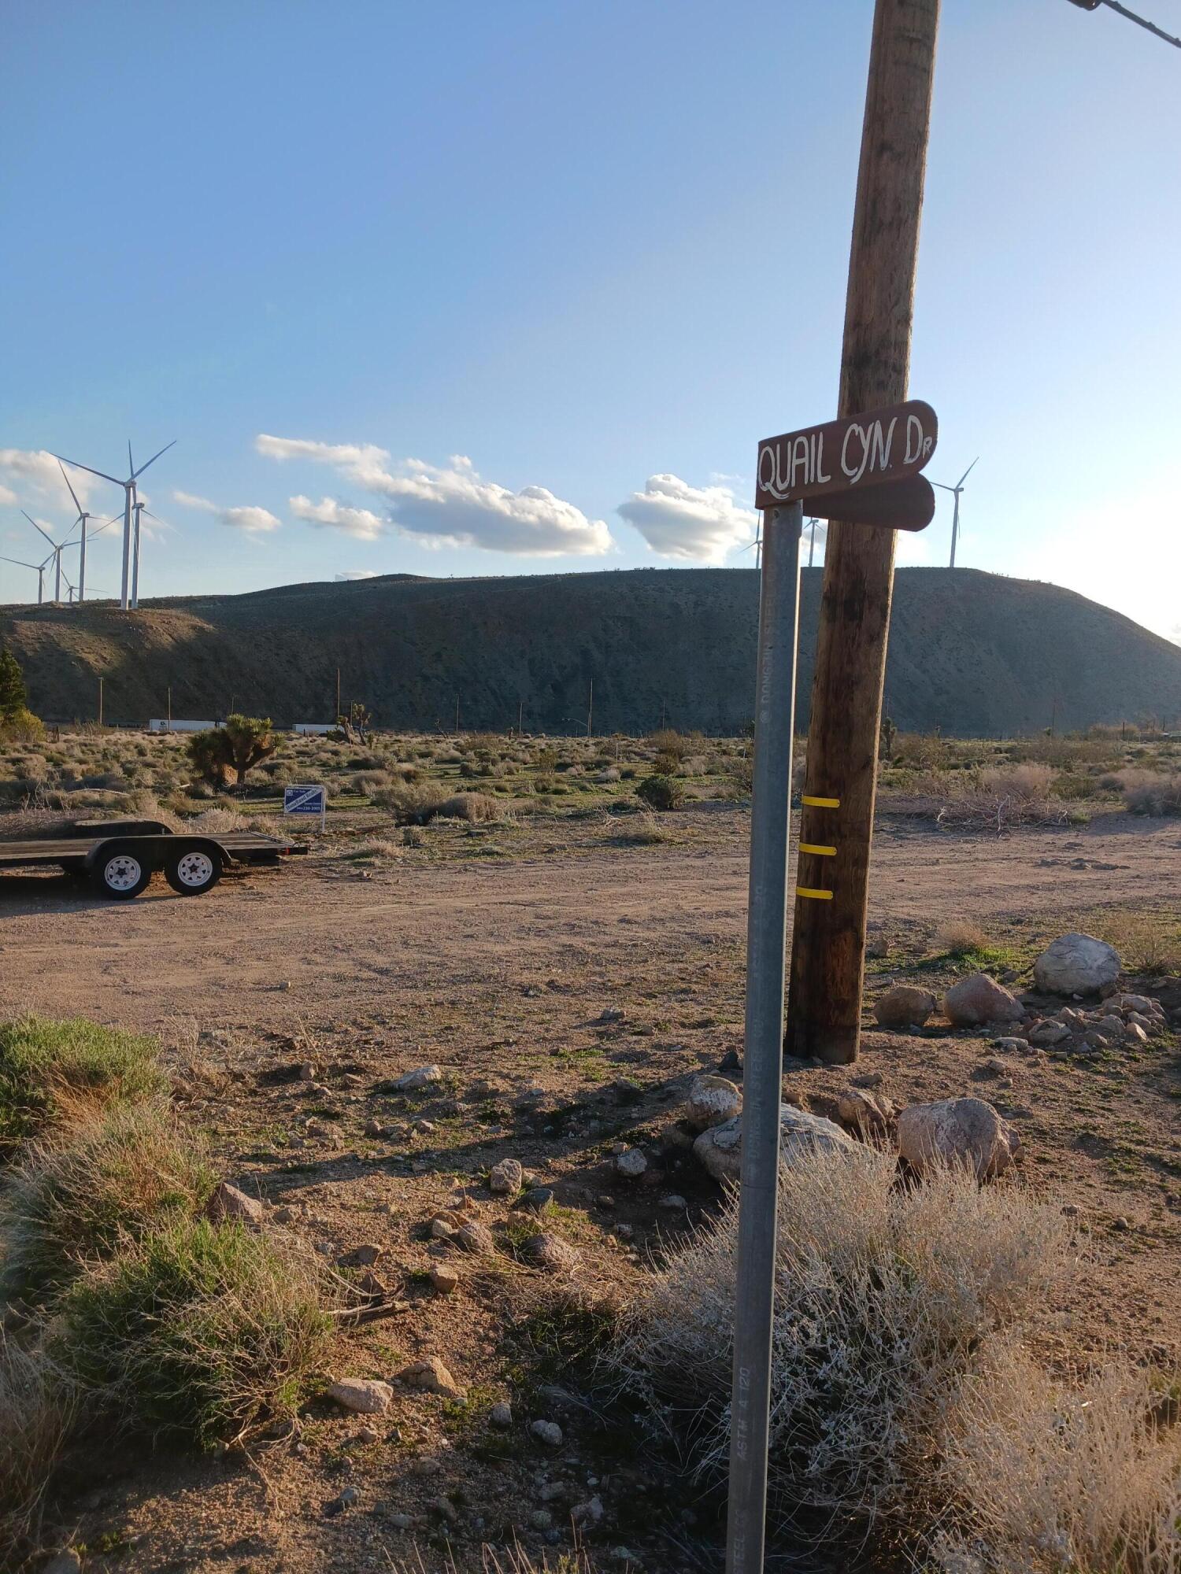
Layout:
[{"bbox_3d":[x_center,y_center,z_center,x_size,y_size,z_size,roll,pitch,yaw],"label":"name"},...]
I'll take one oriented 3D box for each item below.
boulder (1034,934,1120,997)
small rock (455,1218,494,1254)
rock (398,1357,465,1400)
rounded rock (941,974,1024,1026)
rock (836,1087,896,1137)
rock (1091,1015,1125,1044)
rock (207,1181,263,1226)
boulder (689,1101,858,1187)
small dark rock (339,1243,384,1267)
[{"bbox_3d":[2.789,1.024,7.050,0.495,0.345,0.420,5,3,22],"label":"boulder"},{"bbox_3d":[-0.331,1.282,3.501,0.110,0.094,0.093,3,3,0],"label":"small rock"},{"bbox_3d":[-0.356,1.326,2.752,0.149,0.078,0.104,3,3,0],"label":"rock"},{"bbox_3d":[2.072,1.123,6.464,0.412,0.256,0.330,3,3,0],"label":"rounded rock"},{"bbox_3d":[1.032,1.221,4.600,0.221,0.180,0.177,3,3,0],"label":"rock"},{"bbox_3d":[2.576,1.204,6.101,0.168,0.128,0.142,3,3,0],"label":"rock"},{"bbox_3d":[-1.064,1.250,3.677,0.170,0.117,0.127,3,3,0],"label":"rock"},{"bbox_3d":[0.615,1.183,4.050,0.550,0.270,0.400,4,3,10],"label":"boulder"},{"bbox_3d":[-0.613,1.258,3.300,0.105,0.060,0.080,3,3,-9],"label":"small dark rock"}]

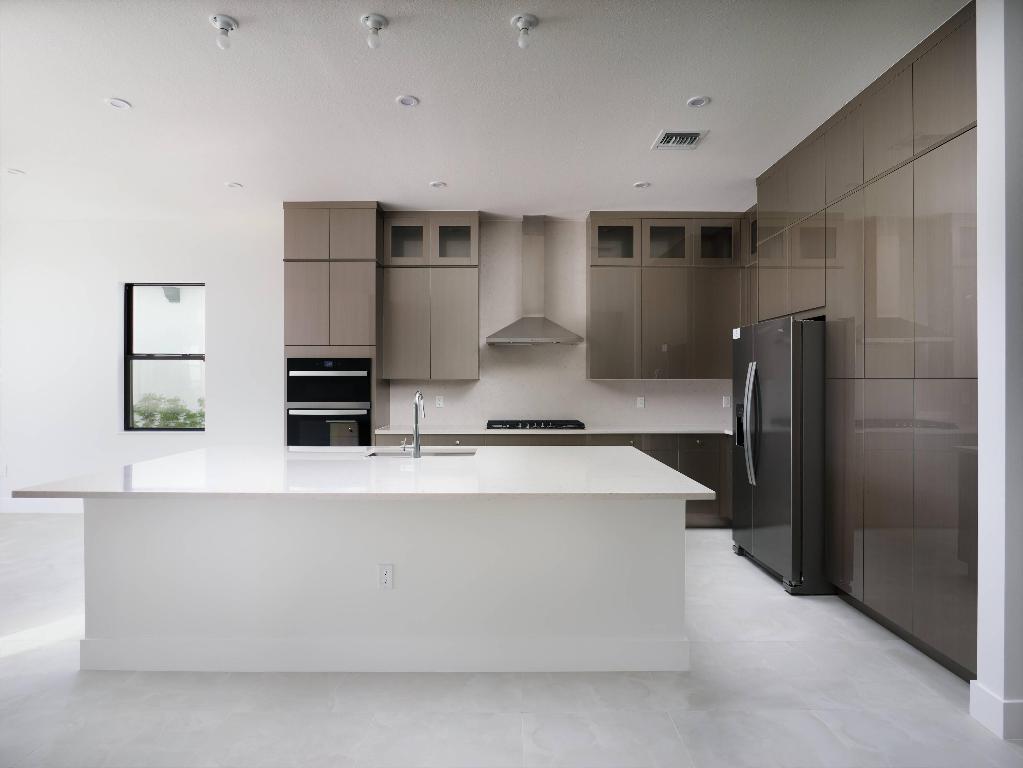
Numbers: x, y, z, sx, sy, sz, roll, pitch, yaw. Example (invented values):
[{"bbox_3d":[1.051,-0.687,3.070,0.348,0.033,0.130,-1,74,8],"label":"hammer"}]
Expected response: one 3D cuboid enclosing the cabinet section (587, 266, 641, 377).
[{"bbox_3d":[1.010,-0.589,5.334,0.508,1.087,0.330,0,1,0],"label":"cabinet section"}]

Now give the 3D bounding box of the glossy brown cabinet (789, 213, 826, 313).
[{"bbox_3d":[2.304,-0.808,3.620,0.580,0.620,0.464,0,1,0],"label":"glossy brown cabinet"}]

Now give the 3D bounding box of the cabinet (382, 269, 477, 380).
[{"bbox_3d":[-0.785,-0.588,5.315,0.940,1.076,0.330,0,0,0],"label":"cabinet"}]

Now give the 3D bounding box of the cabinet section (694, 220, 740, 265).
[{"bbox_3d":[1.997,-1.378,5.330,0.454,0.469,0.330,0,1,0],"label":"cabinet section"}]

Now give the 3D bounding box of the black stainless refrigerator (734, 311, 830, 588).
[{"bbox_3d":[2.170,0.458,3.867,0.820,1.775,0.920,0,1,0],"label":"black stainless refrigerator"}]

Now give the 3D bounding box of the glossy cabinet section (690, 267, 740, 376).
[{"bbox_3d":[1.965,-0.578,5.252,0.460,1.073,0.330,0,1,0],"label":"glossy cabinet section"}]

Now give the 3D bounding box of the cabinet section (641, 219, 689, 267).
[{"bbox_3d":[1.498,-1.373,5.315,0.488,0.456,0.330,0,0,0],"label":"cabinet section"}]

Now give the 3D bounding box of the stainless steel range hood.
[{"bbox_3d":[0.223,-1.031,5.240,0.914,1.307,0.500,0,0,0],"label":"stainless steel range hood"}]

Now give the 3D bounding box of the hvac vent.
[{"bbox_3d":[1.167,-1.657,3.634,0.328,0.025,0.310,0,1,0],"label":"hvac vent"}]

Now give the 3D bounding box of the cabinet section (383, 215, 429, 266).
[{"bbox_3d":[-1.012,-1.393,5.316,0.454,0.497,0.330,0,1,0],"label":"cabinet section"}]

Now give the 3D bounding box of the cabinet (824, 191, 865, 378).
[{"bbox_3d":[2.302,-0.573,3.202,0.580,1.080,0.378,0,1,0],"label":"cabinet"}]

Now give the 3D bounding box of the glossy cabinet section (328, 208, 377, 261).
[{"bbox_3d":[-1.446,-1.371,5.164,0.432,0.468,0.610,0,1,0],"label":"glossy cabinet section"}]

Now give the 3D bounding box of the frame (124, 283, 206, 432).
[{"bbox_3d":[-3.631,-0.285,5.620,0.890,1.565,0.100,0,0,0],"label":"frame"}]

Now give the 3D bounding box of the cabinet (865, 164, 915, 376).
[{"bbox_3d":[2.301,-0.569,2.826,0.580,1.080,0.374,0,1,0],"label":"cabinet"}]

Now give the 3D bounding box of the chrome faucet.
[{"bbox_3d":[-0.557,0.234,3.242,0.056,0.406,0.225,0,1,0],"label":"chrome faucet"}]

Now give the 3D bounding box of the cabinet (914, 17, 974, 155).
[{"bbox_3d":[2.299,-1.366,2.457,0.580,0.470,0.360,0,1,0],"label":"cabinet"}]

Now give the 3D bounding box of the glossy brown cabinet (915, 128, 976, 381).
[{"bbox_3d":[2.299,-0.566,2.466,0.580,1.080,0.360,0,1,0],"label":"glossy brown cabinet"}]

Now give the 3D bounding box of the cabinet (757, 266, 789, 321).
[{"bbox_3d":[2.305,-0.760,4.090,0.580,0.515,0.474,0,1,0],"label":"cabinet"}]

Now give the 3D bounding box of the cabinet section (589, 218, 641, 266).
[{"bbox_3d":[1.011,-1.376,5.326,0.501,0.469,0.330,0,1,0],"label":"cabinet section"}]

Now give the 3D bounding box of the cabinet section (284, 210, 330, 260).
[{"bbox_3d":[-1.866,-1.370,5.162,0.404,0.468,0.610,0,1,0],"label":"cabinet section"}]

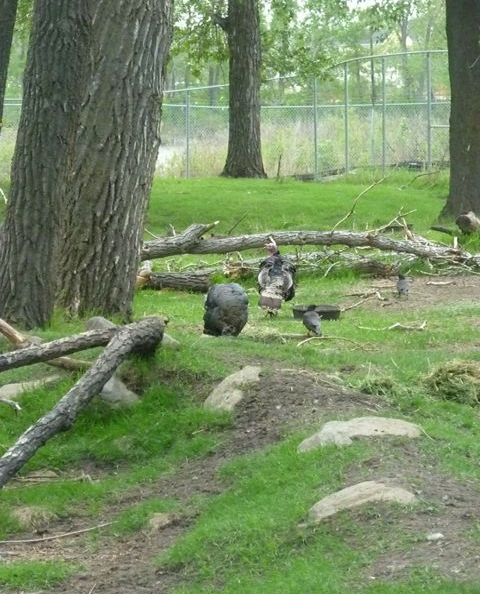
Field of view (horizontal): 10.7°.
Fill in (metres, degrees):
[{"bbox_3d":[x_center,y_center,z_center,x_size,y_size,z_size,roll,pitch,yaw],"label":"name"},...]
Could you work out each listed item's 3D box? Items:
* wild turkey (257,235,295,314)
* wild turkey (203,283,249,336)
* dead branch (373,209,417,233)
[{"bbox_3d":[0.406,-0.222,27.800,0.430,0.840,0.620,0,4,6],"label":"wild turkey"},{"bbox_3d":[-0.147,0.132,26.100,0.460,0.550,0.700,-1,4,-8],"label":"wild turkey"},{"bbox_3d":[2.020,-0.981,33.600,0.580,0.320,0.250,0,4,0],"label":"dead branch"}]

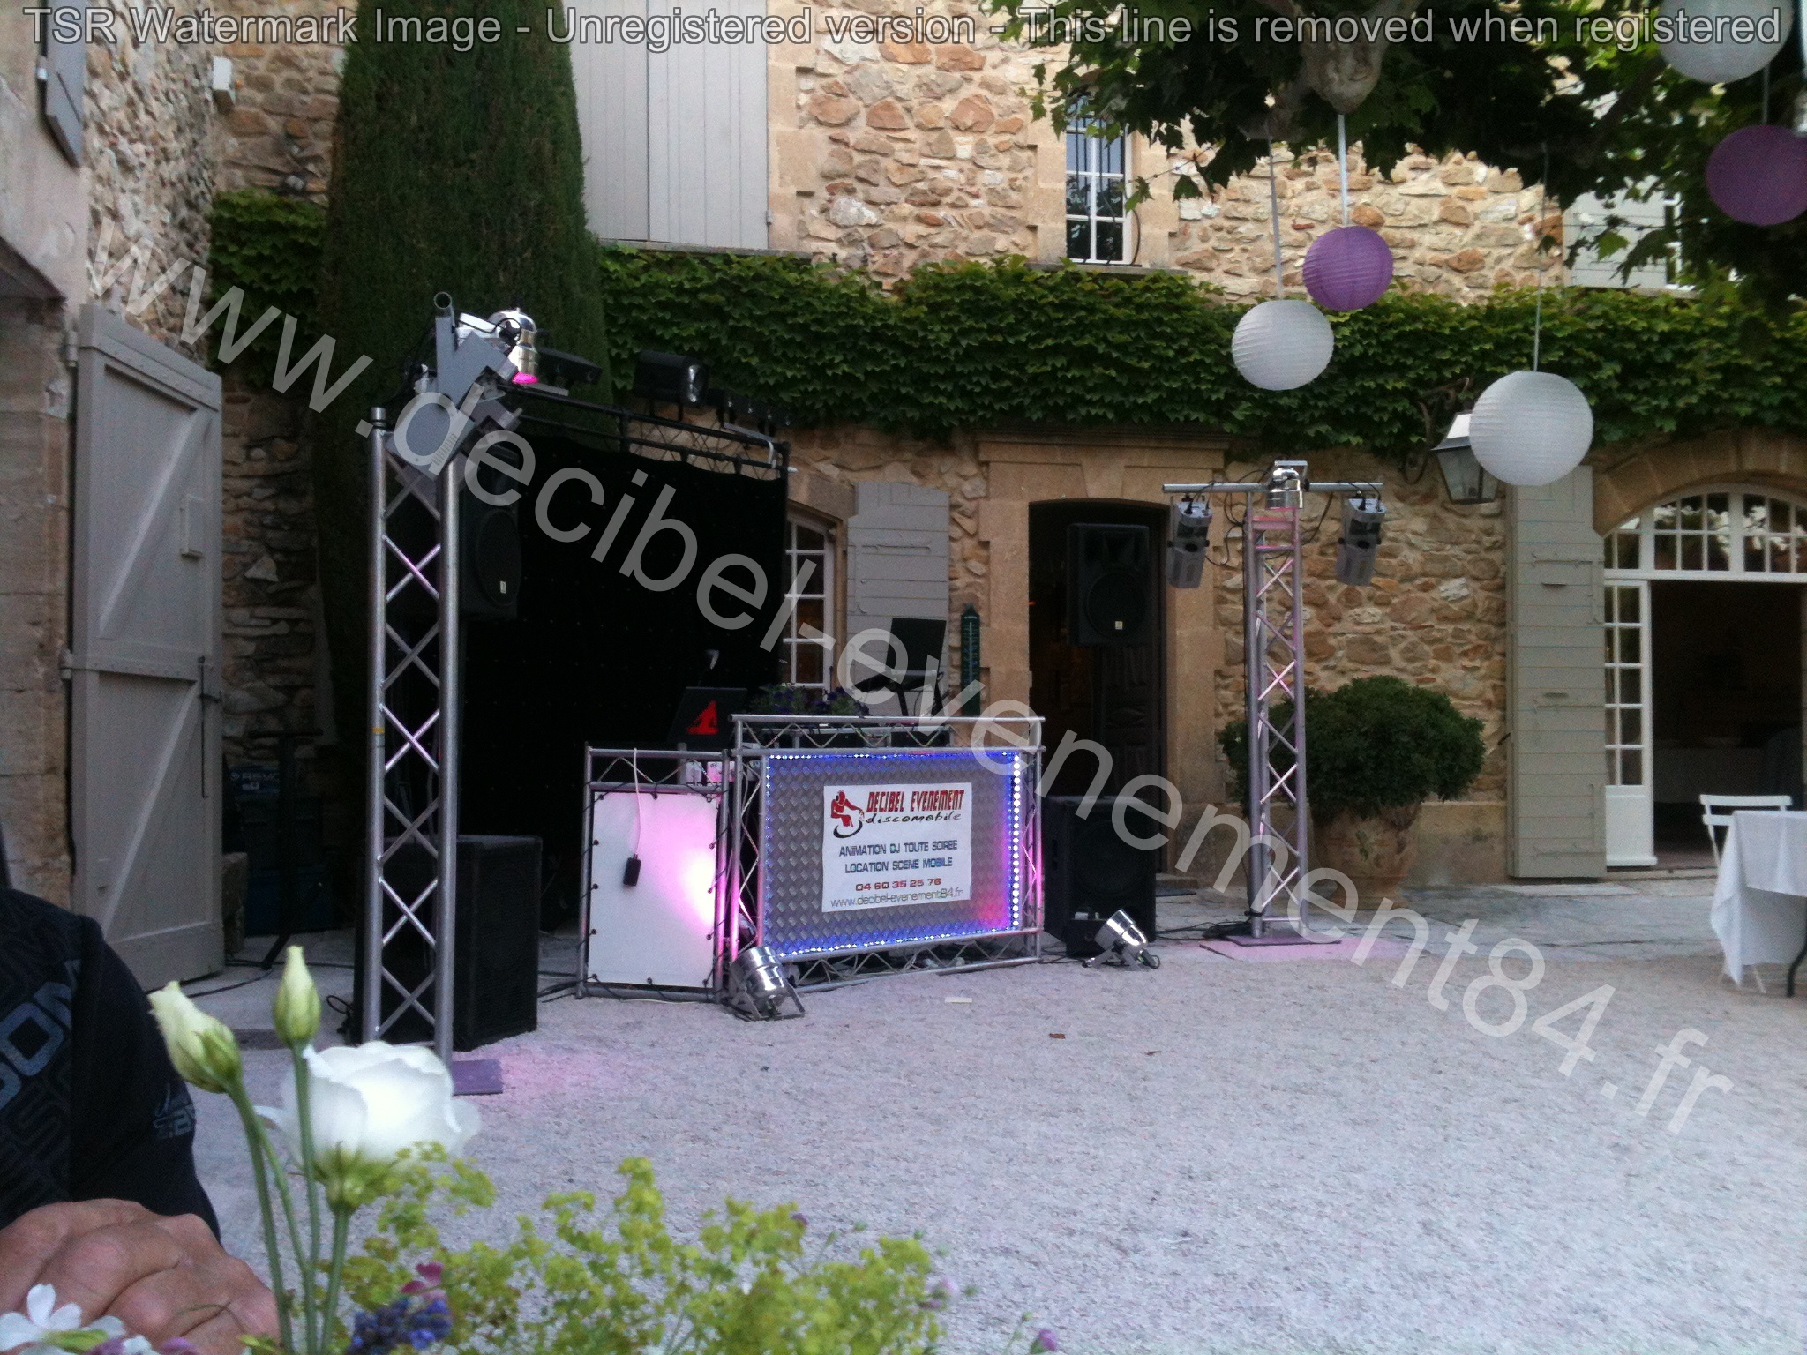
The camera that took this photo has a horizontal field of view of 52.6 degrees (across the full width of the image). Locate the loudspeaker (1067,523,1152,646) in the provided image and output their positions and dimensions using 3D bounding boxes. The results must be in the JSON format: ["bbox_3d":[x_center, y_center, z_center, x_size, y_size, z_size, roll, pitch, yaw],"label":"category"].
[{"bbox_3d":[1.031,-0.460,9.080,0.365,0.590,0.330,1,-2,-14],"label":"loudspeaker"}]

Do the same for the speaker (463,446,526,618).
[{"bbox_3d":[-1.545,-0.492,6.292,0.360,0.585,0.380,0,-1,20],"label":"speaker"}]

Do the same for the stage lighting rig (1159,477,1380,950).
[{"bbox_3d":[1.886,0.108,9.300,1.120,2.393,0.500,0,-1,2],"label":"stage lighting rig"}]

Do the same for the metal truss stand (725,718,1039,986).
[{"bbox_3d":[-0.072,0.722,7.792,1.800,1.100,0.180,1,-2,-44],"label":"metal truss stand"}]

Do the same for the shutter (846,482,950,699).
[{"bbox_3d":[-0.025,-0.392,10.924,0.645,1.551,0.050,0,-1,-13],"label":"shutter"}]

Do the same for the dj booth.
[{"bbox_3d":[-0.369,0.722,7.810,2.150,1.100,0.650,1,-2,-44],"label":"dj booth"}]

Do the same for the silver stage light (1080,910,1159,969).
[{"bbox_3d":[0.958,1.157,8.050,0.280,0.210,0.210,25,12,31],"label":"silver stage light"}]

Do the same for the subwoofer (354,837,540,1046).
[{"bbox_3d":[-1.547,0.896,6.200,0.465,0.650,0.440,0,-2,18],"label":"subwoofer"}]

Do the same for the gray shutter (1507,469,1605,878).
[{"bbox_3d":[4.239,-0.028,11.850,0.580,2.650,0.130,0,-2,-4],"label":"gray shutter"}]

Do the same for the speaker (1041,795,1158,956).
[{"bbox_3d":[0.971,0.966,9.119,0.440,0.670,0.520,0,-1,-8],"label":"speaker"}]

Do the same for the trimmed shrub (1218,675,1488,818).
[{"bbox_3d":[2.641,0.415,10.743,1.500,0.856,1.350,0,-1,-13],"label":"trimmed shrub"}]

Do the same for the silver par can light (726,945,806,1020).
[{"bbox_3d":[-0.520,1.132,6.877,0.240,0.240,0.250,1,-2,-40],"label":"silver par can light"}]

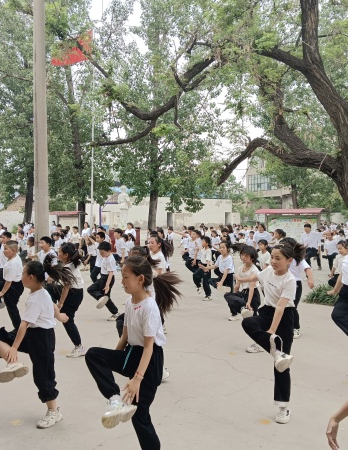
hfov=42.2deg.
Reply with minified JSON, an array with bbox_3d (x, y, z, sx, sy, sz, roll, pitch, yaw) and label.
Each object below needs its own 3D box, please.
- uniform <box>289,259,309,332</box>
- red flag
[{"bbox_3d":[1.600,0.945,6.030,0.400,0.970,0.400,0,0,-35],"label":"uniform"},{"bbox_3d":[-4.187,-7.265,18.500,1.700,1.400,0.350,0,2,-12],"label":"red flag"}]

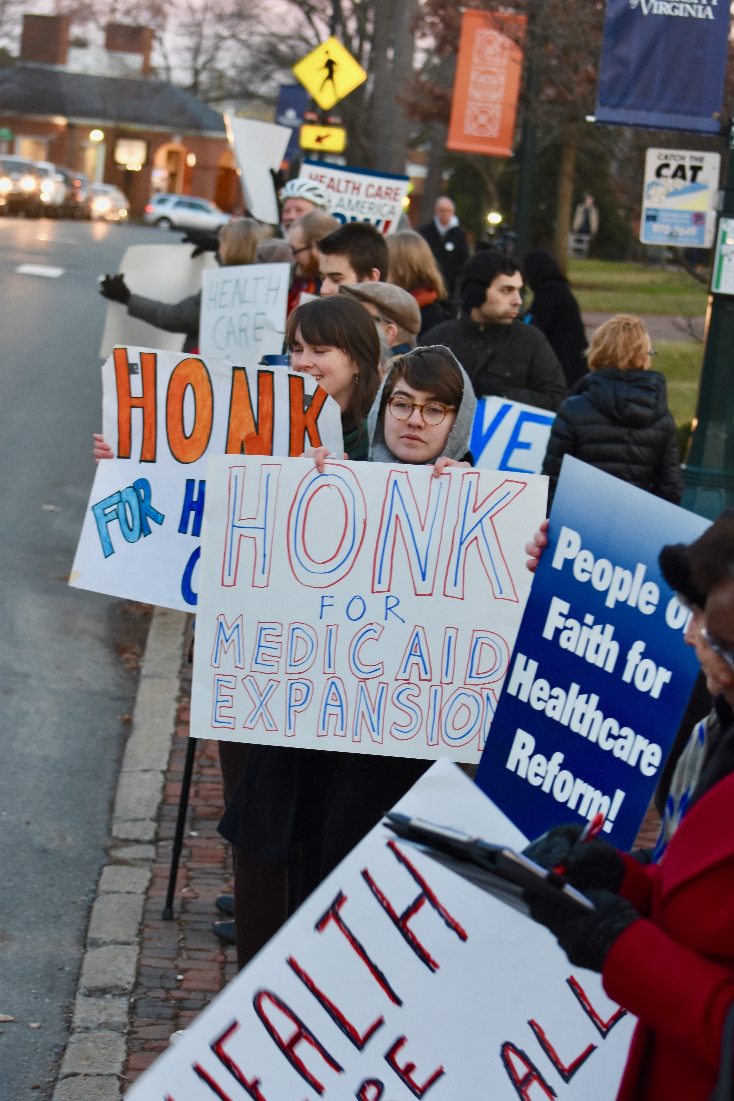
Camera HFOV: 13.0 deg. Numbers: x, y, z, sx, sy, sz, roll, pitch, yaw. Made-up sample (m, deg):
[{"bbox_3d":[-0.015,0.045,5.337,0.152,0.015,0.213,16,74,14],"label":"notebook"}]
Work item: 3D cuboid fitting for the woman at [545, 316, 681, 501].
[{"bbox_3d":[0.690,0.108,9.592,0.460,1.635,0.360,6,7,8],"label":"woman"}]

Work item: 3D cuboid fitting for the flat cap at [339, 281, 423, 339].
[{"bbox_3d":[0.038,-0.714,9.500,0.270,0.120,0.200,21,0,-22],"label":"flat cap"}]

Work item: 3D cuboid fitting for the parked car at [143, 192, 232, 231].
[{"bbox_3d":[-8.012,-15.403,148.000,4.430,1.730,1.820,7,7,-11],"label":"parked car"}]

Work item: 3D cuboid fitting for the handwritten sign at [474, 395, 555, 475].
[{"bbox_3d":[0.293,-0.202,9.750,0.660,0.540,0.020,14,7,8],"label":"handwritten sign"}]

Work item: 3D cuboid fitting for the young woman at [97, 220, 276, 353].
[{"bbox_3d":[-0.837,-0.686,14.600,0.680,1.650,0.580,9,8,30],"label":"young woman"}]

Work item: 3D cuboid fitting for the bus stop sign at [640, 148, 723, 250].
[{"bbox_3d":[1.249,-1.404,12.800,0.300,0.380,0.020,5,6,-1],"label":"bus stop sign"}]

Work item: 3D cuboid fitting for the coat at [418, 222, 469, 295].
[{"bbox_3d":[0.683,-2.578,29.300,0.520,0.850,0.320,5,7,3],"label":"coat"}]

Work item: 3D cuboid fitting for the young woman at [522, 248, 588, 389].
[{"bbox_3d":[0.982,-0.873,18.094,0.380,1.660,0.460,9,8,31],"label":"young woman"}]

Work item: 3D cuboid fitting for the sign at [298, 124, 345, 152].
[{"bbox_3d":[-0.621,-5.806,45.200,0.610,0.305,0.020,5,7,0],"label":"sign"}]

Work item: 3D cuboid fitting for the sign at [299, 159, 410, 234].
[{"bbox_3d":[-0.107,-1.943,18.200,0.610,0.460,0.020,12,7,2],"label":"sign"}]

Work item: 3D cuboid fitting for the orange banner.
[{"bbox_3d":[1.099,-4.258,29.300,0.600,1.250,0.040,4,7,-2],"label":"orange banner"}]

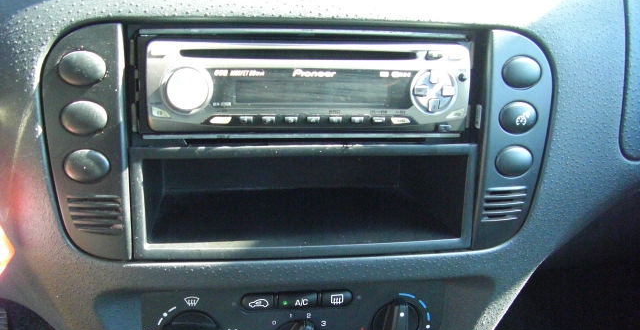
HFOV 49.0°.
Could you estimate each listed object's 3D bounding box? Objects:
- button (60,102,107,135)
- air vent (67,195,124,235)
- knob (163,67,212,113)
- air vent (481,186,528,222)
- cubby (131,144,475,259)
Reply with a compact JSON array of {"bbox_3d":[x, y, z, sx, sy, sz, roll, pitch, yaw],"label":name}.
[{"bbox_3d":[-0.117,-0.023,0.349,0.022,0.018,0.008,-1,12,-9],"label":"button"},{"bbox_3d":[-0.116,0.025,0.362,0.028,0.019,0.007,-1,12,-9],"label":"air vent"},{"bbox_3d":[-0.066,-0.037,0.350,0.025,0.024,0.012,-1,12,-9],"label":"knob"},{"bbox_3d":[0.104,0.022,0.396,0.028,0.019,0.007,-1,12,-9],"label":"air vent"},{"bbox_3d":[-0.015,0.007,0.435,0.185,0.059,0.119,-1,12,-9],"label":"cubby"}]

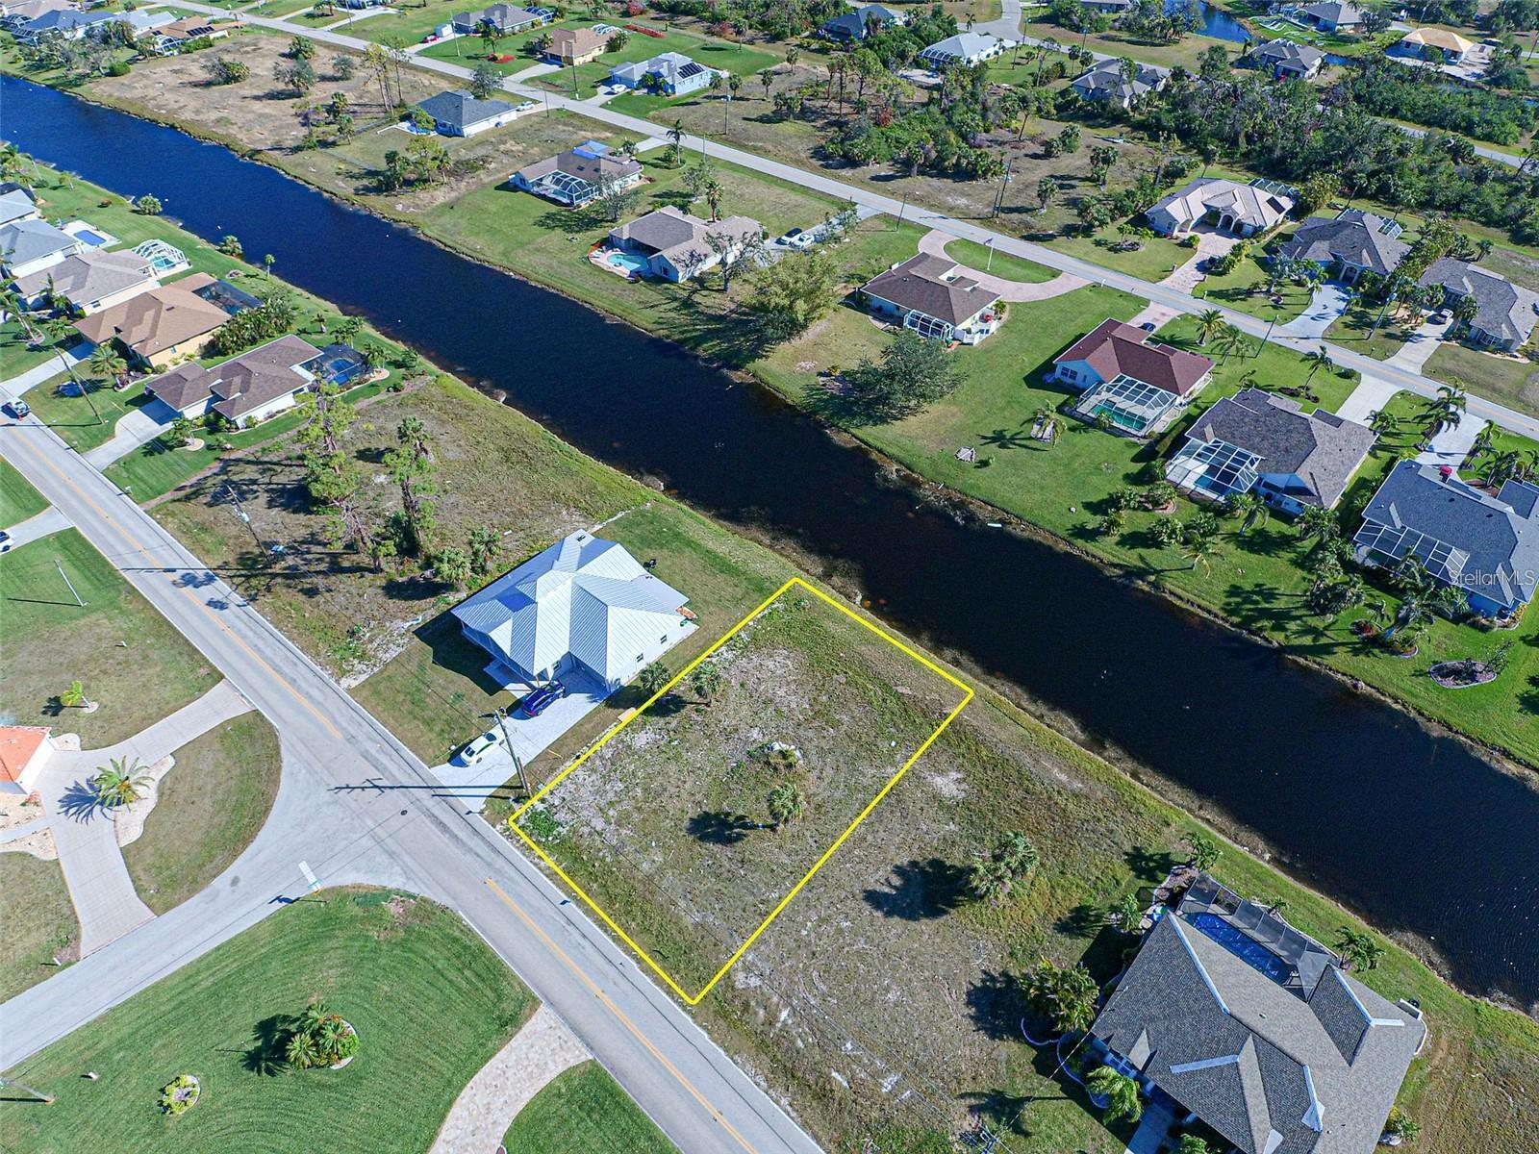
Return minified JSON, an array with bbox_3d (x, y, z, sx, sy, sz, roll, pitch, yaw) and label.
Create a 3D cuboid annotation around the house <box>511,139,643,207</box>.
[{"bbox_3d":[-40.494,-88.602,164.985,21.502,5.000,24.485,28,54,25],"label":"house"}]

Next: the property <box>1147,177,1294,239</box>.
[{"bbox_3d":[92.116,-75.312,154.268,20.400,5.500,24.500,35,57,27],"label":"property"}]

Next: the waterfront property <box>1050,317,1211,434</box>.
[{"bbox_3d":[53.587,-31.058,112.402,17.860,5.100,22.226,34,56,28],"label":"waterfront property"}]

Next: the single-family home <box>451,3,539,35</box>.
[{"bbox_3d":[-84.660,-173.600,234.800,19.630,5.430,17.420,32,53,28],"label":"single-family home"}]

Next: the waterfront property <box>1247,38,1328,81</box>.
[{"bbox_3d":[157.747,-158.537,229.406,18.000,5.200,23.500,36,57,28],"label":"waterfront property"}]

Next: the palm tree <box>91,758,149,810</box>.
[{"bbox_3d":[-59.354,19.072,69.376,4.900,3.600,4.900,34,56,28],"label":"palm tree"}]

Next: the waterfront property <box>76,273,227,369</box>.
[{"bbox_3d":[-100.670,-43.780,126.670,20.430,5.920,21.740,29,52,26],"label":"waterfront property"}]

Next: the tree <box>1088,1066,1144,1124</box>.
[{"bbox_3d":[23.413,35.884,51.860,3.700,3.400,3.700,-1,47,1],"label":"tree"}]

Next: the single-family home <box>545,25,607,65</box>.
[{"bbox_3d":[-54.360,-153.630,218.770,14.940,5.430,17.980,34,54,29],"label":"single-family home"}]

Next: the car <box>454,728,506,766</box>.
[{"bbox_3d":[-28.138,16.453,74.387,1.830,1.420,4.750,34,56,27],"label":"car"}]

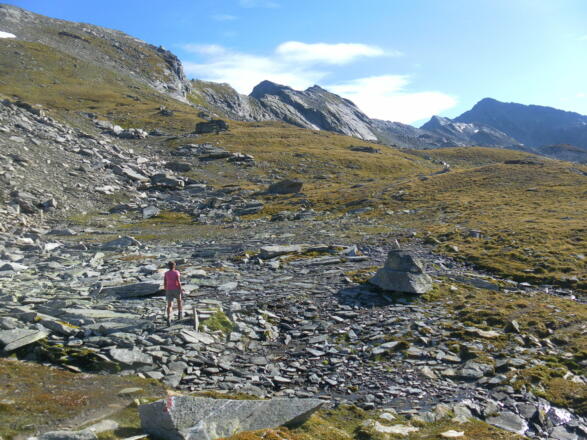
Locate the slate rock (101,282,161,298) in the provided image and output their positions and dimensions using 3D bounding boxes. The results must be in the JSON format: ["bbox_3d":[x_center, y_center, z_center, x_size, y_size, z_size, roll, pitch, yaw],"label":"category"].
[{"bbox_3d":[-5.089,2.222,18.700,2.000,0.380,1.100,0,1,0],"label":"slate rock"}]

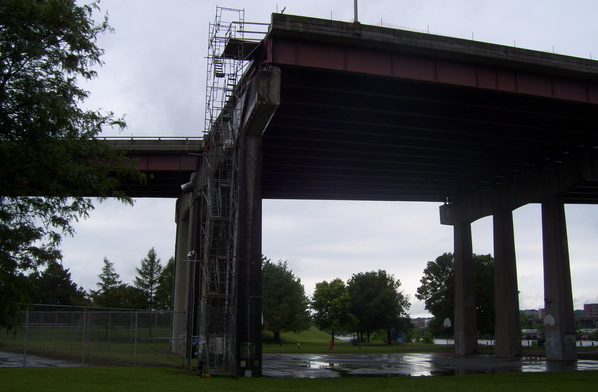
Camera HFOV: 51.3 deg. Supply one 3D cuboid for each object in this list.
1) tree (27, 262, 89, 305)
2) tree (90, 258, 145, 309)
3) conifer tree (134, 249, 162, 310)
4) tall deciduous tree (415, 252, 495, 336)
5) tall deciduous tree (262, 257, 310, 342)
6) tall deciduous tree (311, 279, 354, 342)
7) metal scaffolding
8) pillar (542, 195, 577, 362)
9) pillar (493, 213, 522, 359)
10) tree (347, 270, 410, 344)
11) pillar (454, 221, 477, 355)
[{"bbox_3d":[-32.551,14.081,83.931,8.023,10.512,7.621,5,-13,-20],"label":"tree"},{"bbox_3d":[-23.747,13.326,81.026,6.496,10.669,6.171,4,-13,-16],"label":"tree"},{"bbox_3d":[-19.424,12.648,81.174,3.880,11.934,3.686,3,-13,-13],"label":"conifer tree"},{"bbox_3d":[22.788,14.468,88.966,12.070,13.131,11.466,-3,-13,14],"label":"tall deciduous tree"},{"bbox_3d":[-2.668,13.262,81.040,7.996,10.802,7.596,0,-12,-2],"label":"tall deciduous tree"},{"bbox_3d":[4.487,14.550,78.710,5.582,8.456,5.303,-1,-12,3],"label":"tall deciduous tree"},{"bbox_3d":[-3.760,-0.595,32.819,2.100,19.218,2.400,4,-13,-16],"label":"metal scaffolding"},{"bbox_3d":[20.220,6.388,49.275,1.250,12.830,2.000,4,-13,-16],"label":"pillar"},{"bbox_3d":[18.360,7.640,55.962,1.250,13.097,2.000,4,-13,-16],"label":"pillar"},{"bbox_3d":[10.887,15.041,84.745,8.492,10.056,8.068,-2,-12,7],"label":"tree"},{"bbox_3d":[16.383,9.031,62.311,1.250,13.149,2.000,4,-13,-16],"label":"pillar"}]

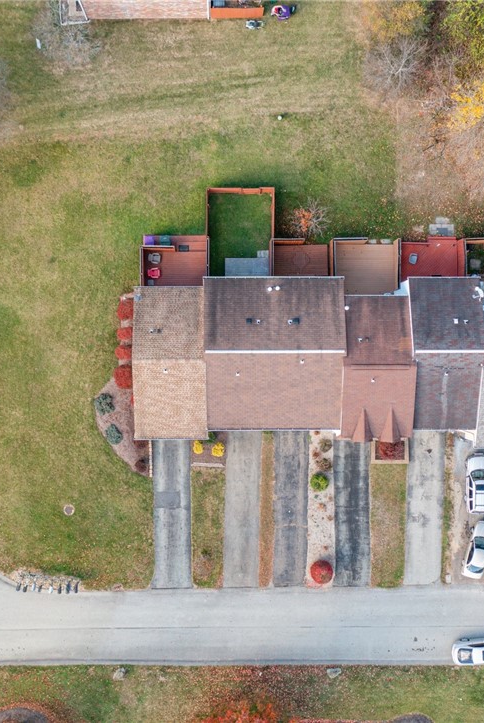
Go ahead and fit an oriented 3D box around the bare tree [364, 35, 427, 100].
[{"bbox_3d":[11.486,-22.005,63.768,4.700,6.000,4.800,0,91,0],"label":"bare tree"}]

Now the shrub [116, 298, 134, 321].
[{"bbox_3d":[-9.052,-4.053,66.235,1.600,1.450,1.700,0,91,0],"label":"shrub"}]

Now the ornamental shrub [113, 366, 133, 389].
[{"bbox_3d":[-9.216,1.176,66.266,1.750,1.500,1.850,0,91,0],"label":"ornamental shrub"}]

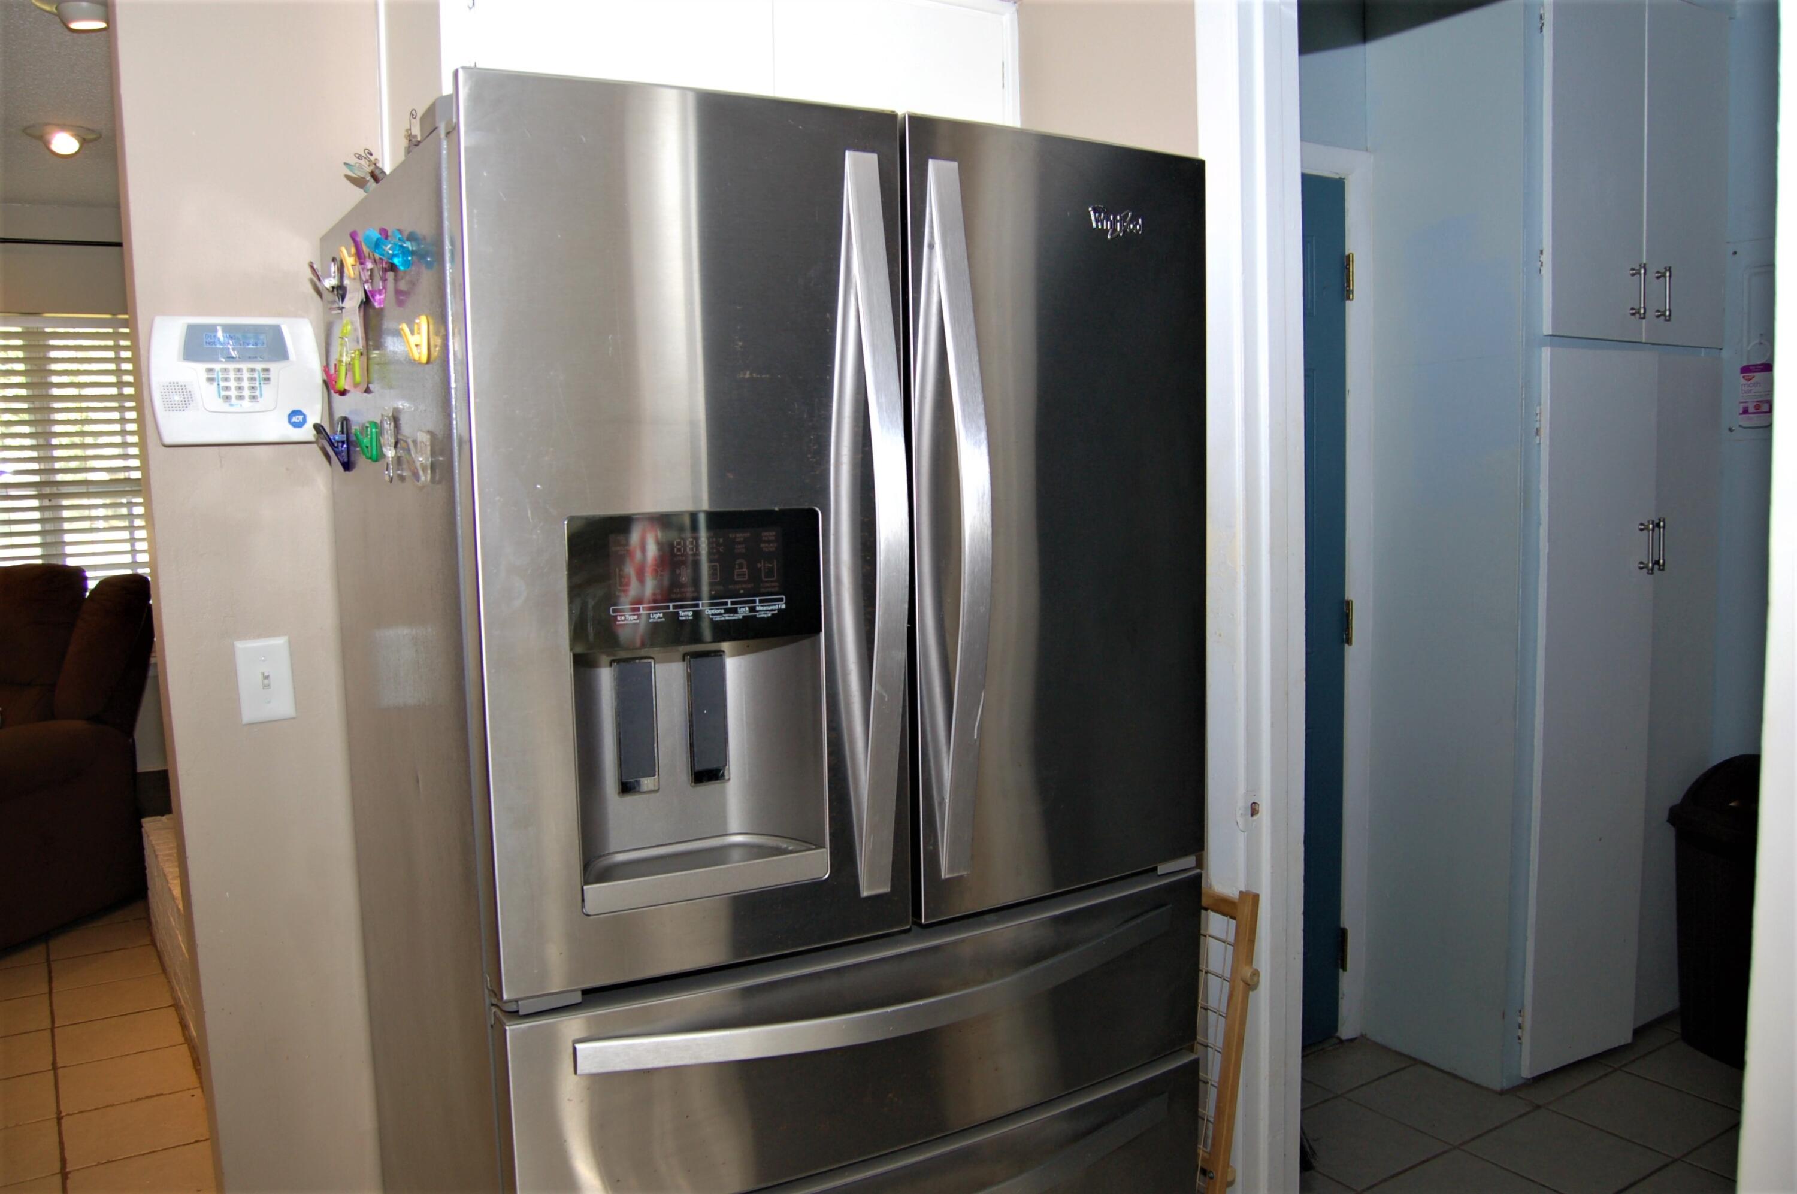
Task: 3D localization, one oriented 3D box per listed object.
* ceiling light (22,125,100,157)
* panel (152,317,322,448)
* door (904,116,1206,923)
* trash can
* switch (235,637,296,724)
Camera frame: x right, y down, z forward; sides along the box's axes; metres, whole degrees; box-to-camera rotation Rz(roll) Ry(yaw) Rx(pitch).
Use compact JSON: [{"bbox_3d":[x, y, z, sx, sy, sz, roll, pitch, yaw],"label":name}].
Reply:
[{"bbox_3d":[-2.379,-1.293,3.832,0.195,0.065,0.195,-4,6,-31],"label":"ceiling light"},{"bbox_3d":[-0.905,-0.294,1.838,0.209,0.168,0.040,-4,6,-30],"label":"panel"},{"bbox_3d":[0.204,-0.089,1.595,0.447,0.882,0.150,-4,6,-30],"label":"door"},{"bbox_3d":[2.057,0.735,3.152,0.330,0.700,0.350,-4,6,-30],"label":"trash can"},{"bbox_3d":[-0.889,0.117,1.891,0.070,0.115,0.018,-4,6,-30],"label":"switch"}]

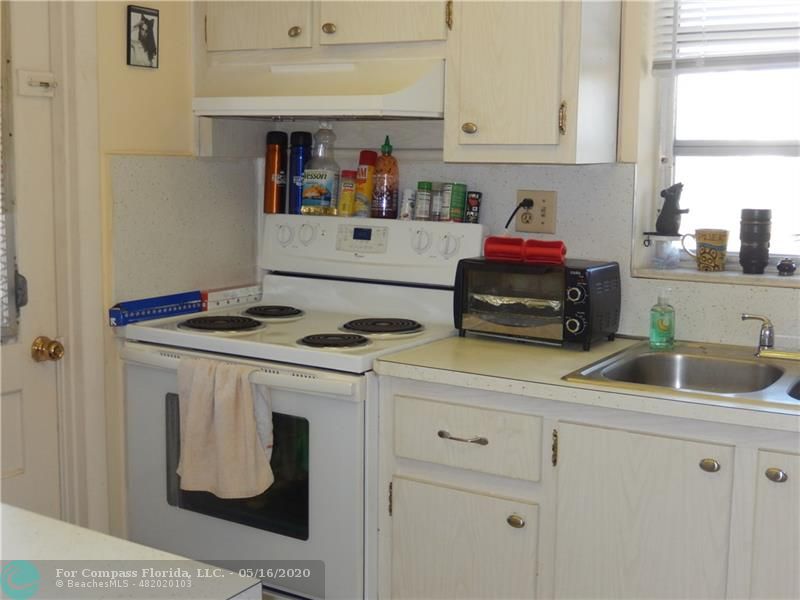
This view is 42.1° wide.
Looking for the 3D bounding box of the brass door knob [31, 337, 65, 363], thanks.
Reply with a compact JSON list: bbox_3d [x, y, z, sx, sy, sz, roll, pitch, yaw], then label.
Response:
[{"bbox_3d":[-0.891,0.129,2.645,0.060,0.065,0.065,6,9,31],"label":"brass door knob"}]

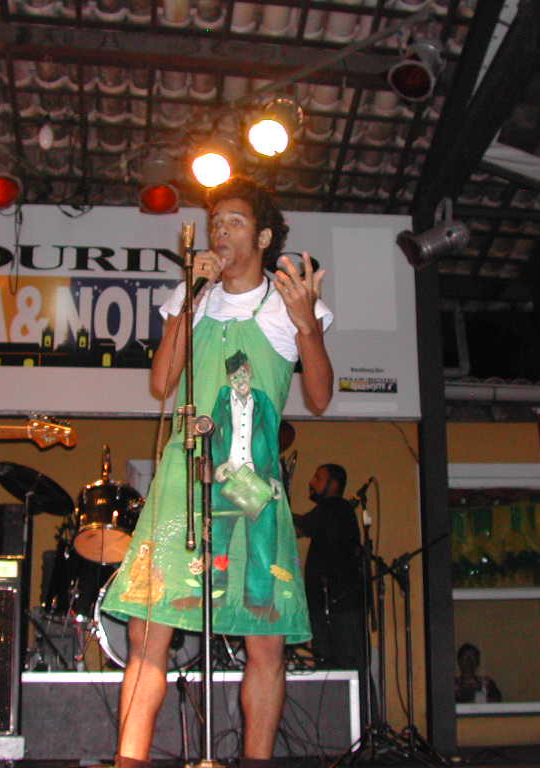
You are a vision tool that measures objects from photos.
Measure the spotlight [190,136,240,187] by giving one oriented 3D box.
[{"bbox_3d":[-0.243,-1.095,5.363,0.205,0.320,0.215,-3,-54,14],"label":"spotlight"}]

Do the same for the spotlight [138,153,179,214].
[{"bbox_3d":[-0.564,-1.037,5.664,0.205,0.320,0.215,2,-44,-9],"label":"spotlight"}]

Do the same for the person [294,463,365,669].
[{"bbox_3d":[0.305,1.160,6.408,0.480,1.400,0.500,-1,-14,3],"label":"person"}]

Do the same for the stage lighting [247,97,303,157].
[{"bbox_3d":[0.031,-1.174,5.025,0.205,0.320,0.215,-4,-56,17],"label":"stage lighting"}]

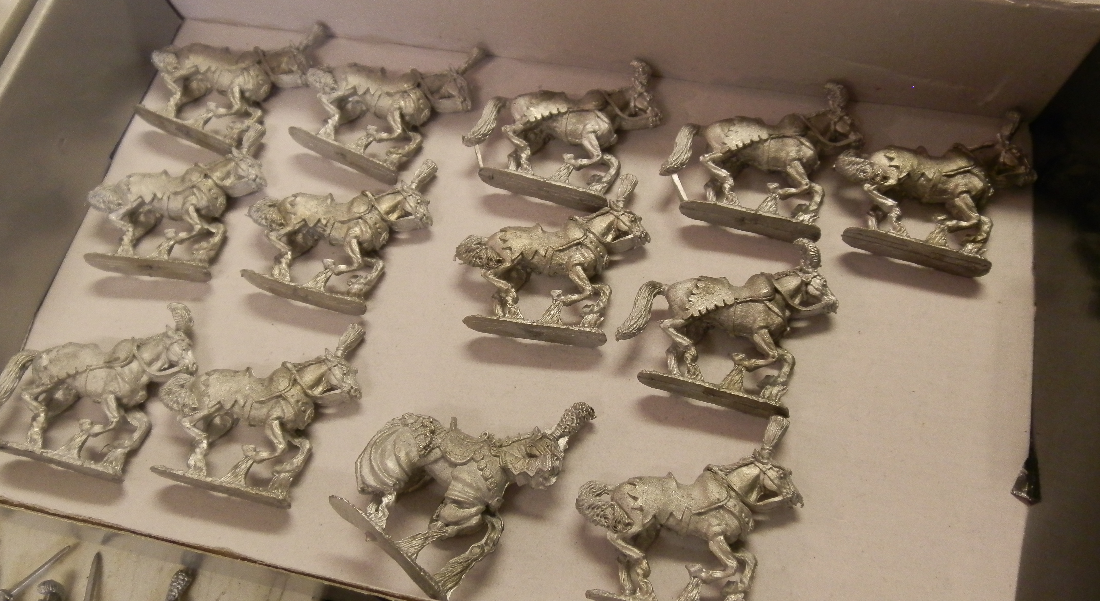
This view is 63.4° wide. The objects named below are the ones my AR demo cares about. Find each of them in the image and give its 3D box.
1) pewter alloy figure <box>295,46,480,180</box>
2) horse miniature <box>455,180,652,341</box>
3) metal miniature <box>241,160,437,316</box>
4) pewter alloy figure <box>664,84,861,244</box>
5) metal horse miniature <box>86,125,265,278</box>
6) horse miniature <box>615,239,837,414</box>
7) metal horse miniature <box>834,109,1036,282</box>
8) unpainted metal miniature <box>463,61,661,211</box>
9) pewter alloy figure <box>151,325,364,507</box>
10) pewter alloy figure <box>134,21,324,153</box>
[{"bbox_3d":[-0.046,-0.058,0.250,0.049,0.013,0.048,24,72,15],"label":"pewter alloy figure"},{"bbox_3d":[0.000,-0.013,0.225,0.049,0.013,0.048,7,67,8],"label":"horse miniature"},{"bbox_3d":[-0.056,-0.021,0.235,0.049,0.013,0.048,15,69,11],"label":"metal miniature"},{"bbox_3d":[0.055,-0.039,0.231,0.049,0.013,0.047,12,69,11],"label":"pewter alloy figure"},{"bbox_3d":[-0.102,-0.029,0.244,0.049,0.013,0.048,6,67,7],"label":"metal horse miniature"},{"bbox_3d":[0.043,0.002,0.214,0.049,0.013,0.047,13,69,11],"label":"horse miniature"},{"bbox_3d":[0.097,-0.032,0.225,0.049,0.013,0.048,15,70,13],"label":"metal horse miniature"},{"bbox_3d":[0.004,-0.049,0.240,0.049,0.013,0.047,15,69,12],"label":"unpainted metal miniature"},{"bbox_3d":[-0.070,0.024,0.215,0.049,0.013,0.048,12,67,9],"label":"pewter alloy figure"},{"bbox_3d":[-0.092,-0.066,0.256,0.049,0.013,0.048,21,71,15],"label":"pewter alloy figure"}]

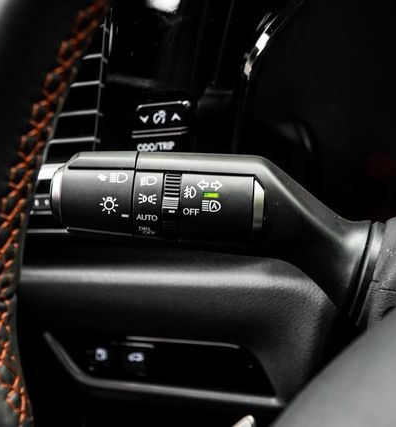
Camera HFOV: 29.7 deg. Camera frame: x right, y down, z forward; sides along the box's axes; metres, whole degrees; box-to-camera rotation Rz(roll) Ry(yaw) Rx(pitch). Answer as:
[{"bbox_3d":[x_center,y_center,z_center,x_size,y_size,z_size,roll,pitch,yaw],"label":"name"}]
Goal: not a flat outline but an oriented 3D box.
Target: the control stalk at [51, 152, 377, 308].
[{"bbox_3d":[0.006,0.006,0.297,0.126,0.056,0.050,3,11,2],"label":"control stalk"}]

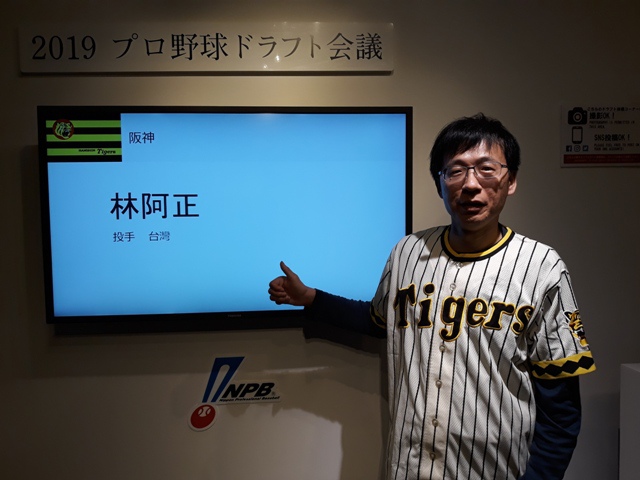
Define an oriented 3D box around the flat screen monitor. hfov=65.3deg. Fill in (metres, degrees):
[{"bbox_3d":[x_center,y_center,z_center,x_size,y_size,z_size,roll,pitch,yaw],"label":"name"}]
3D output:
[{"bbox_3d":[-0.270,-0.082,1.566,1.127,0.650,0.060,-1,3,-4],"label":"flat screen monitor"}]

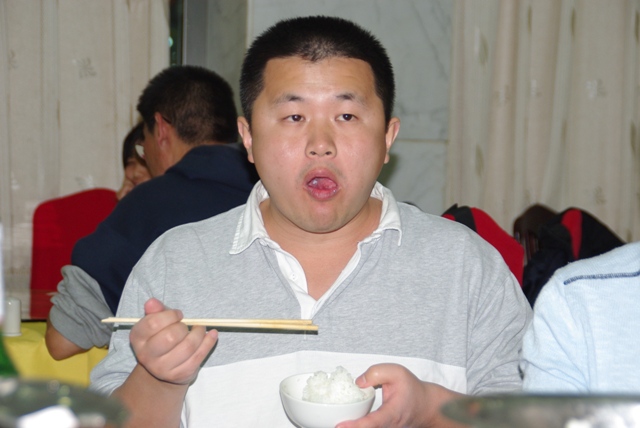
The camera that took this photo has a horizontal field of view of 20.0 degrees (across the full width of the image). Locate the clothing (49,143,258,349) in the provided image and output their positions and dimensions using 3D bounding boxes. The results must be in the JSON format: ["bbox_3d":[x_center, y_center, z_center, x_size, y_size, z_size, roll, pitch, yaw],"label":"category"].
[{"bbox_3d":[-0.250,0.170,3.280,0.500,0.600,0.400,-2,4,-34],"label":"clothing"}]

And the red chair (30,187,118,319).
[{"bbox_3d":[-0.660,0.440,4.800,0.450,0.970,0.540,1,3,16],"label":"red chair"}]

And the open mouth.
[{"bbox_3d":[0.003,-0.031,2.230,0.041,0.031,0.024,0,3,1],"label":"open mouth"}]

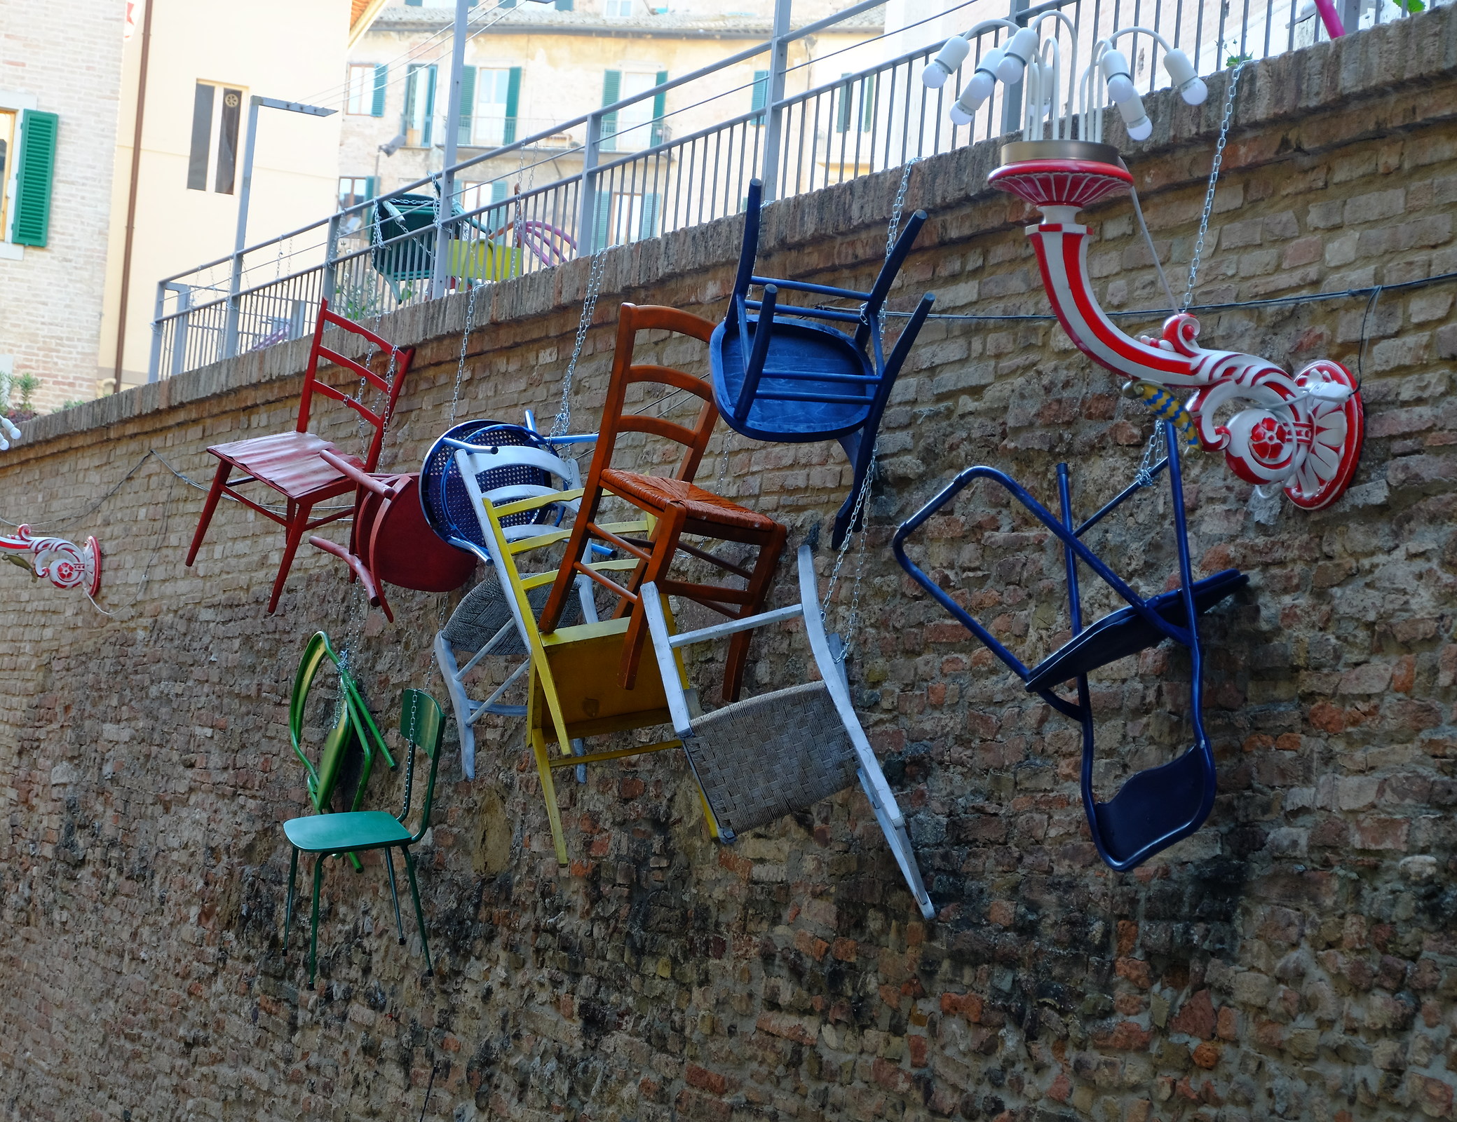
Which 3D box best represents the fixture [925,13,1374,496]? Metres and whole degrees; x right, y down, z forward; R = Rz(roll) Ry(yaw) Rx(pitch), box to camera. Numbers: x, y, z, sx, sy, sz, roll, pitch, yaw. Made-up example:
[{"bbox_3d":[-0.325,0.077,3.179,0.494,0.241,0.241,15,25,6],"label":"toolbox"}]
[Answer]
[{"bbox_3d":[0.796,-0.560,6.553,0.871,0.855,0.530,6,-3,-22],"label":"fixture"}]

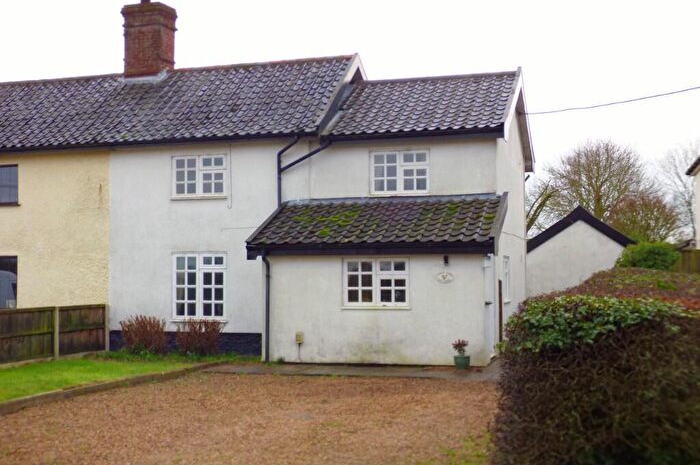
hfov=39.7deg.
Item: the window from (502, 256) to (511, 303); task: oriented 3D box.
[{"bbox_3d":[3.138,0.950,19.426,0.100,0.922,0.791,-1,-3,18],"label":"window"}]

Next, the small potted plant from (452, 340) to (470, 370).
[{"bbox_3d":[1.931,2.108,16.800,0.290,0.530,0.280,-1,-3,18],"label":"small potted plant"}]

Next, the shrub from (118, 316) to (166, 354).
[{"bbox_3d":[-4.283,2.149,20.063,1.027,0.824,0.840,-1,-3,18],"label":"shrub"}]

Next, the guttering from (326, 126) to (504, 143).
[{"bbox_3d":[1.222,-1.892,18.832,3.513,0.132,0.120,-1,-3,18],"label":"guttering"}]

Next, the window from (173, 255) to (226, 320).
[{"bbox_3d":[-3.244,1.140,20.900,1.250,1.410,0.120,-1,-3,18],"label":"window"}]

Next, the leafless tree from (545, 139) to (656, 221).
[{"bbox_3d":[11.620,-0.263,44.793,5.200,8.200,5.200,-1,-3,18],"label":"leafless tree"}]

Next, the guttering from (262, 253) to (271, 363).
[{"bbox_3d":[-1.569,1.407,18.193,0.103,2.062,0.260,-1,-3,18],"label":"guttering"}]

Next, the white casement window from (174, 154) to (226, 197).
[{"bbox_3d":[-3.176,-1.151,20.485,1.284,0.932,0.120,-1,-3,18],"label":"white casement window"}]

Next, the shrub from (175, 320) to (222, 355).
[{"bbox_3d":[-3.147,2.175,20.200,0.880,0.800,0.700,-1,-3,18],"label":"shrub"}]

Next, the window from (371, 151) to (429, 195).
[{"bbox_3d":[0.977,-1.162,19.141,1.194,0.867,0.100,-1,-3,18],"label":"window"}]

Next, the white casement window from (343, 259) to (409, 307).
[{"bbox_3d":[0.456,0.904,17.550,1.220,0.870,0.120,-1,-3,18],"label":"white casement window"}]

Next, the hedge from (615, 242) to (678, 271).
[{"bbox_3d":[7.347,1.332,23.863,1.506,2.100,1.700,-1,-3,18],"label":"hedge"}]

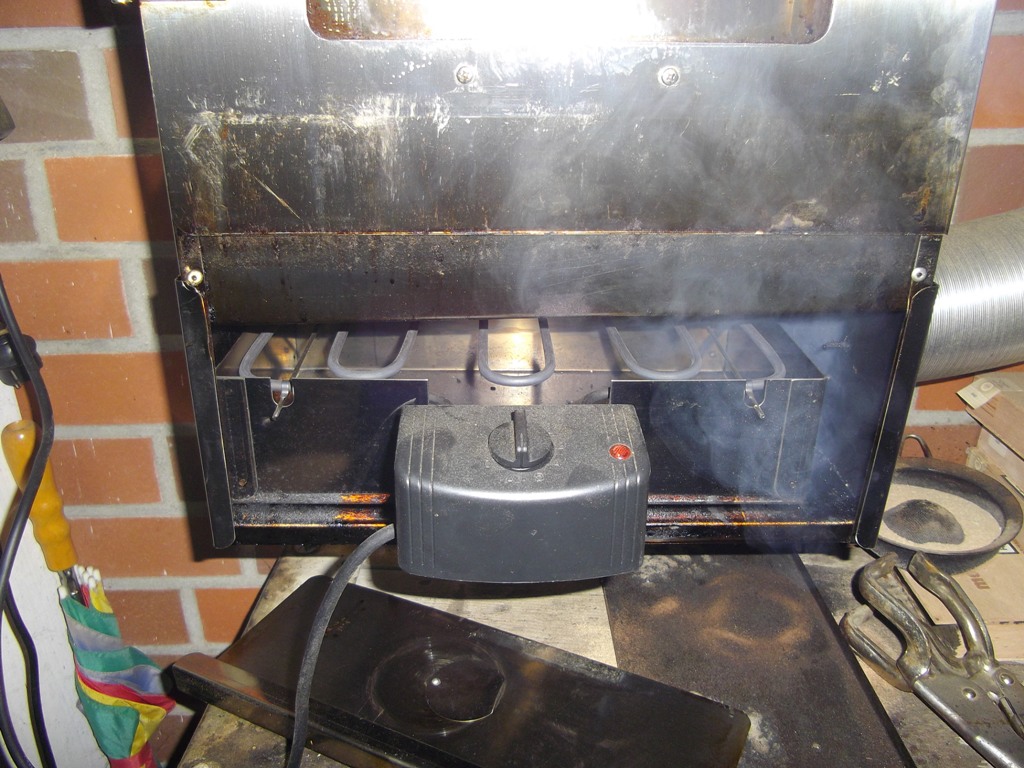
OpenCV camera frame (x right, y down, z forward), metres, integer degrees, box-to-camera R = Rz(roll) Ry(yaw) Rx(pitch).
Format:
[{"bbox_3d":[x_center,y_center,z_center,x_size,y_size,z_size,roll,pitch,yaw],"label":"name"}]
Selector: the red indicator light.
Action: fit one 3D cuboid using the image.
[{"bbox_3d":[0.061,0.038,0.449,0.013,0.005,0.013,0,38,0],"label":"red indicator light"}]

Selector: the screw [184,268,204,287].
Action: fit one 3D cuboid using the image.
[{"bbox_3d":[-0.181,-0.061,0.456,0.009,0.009,0.004,0,22,0],"label":"screw"}]

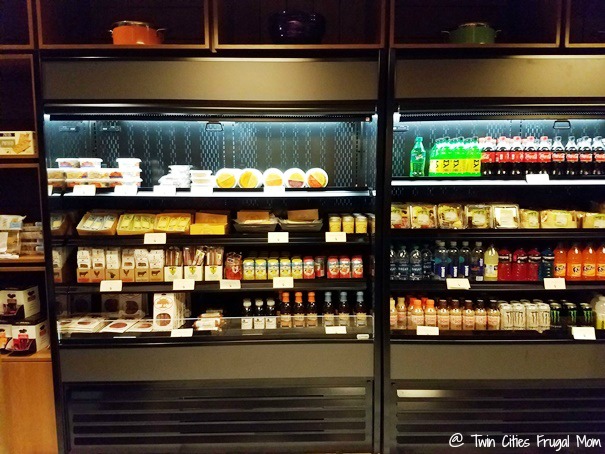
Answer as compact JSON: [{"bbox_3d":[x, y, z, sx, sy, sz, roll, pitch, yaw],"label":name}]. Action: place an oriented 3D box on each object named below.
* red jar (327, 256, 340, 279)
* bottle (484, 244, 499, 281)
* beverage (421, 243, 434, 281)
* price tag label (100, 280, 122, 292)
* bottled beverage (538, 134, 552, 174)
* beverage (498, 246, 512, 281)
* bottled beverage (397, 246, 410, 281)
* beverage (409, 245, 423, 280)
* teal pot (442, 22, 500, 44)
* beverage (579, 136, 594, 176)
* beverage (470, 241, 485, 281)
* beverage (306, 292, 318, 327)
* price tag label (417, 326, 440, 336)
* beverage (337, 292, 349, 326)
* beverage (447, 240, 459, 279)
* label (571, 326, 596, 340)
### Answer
[{"bbox_3d":[0.181,0.242,2.693,0.066,0.118,0.066,0,5,-1],"label":"red jar"},{"bbox_3d":[1.116,0.208,2.682,0.077,0.213,0.077,0,5,0],"label":"bottle"},{"bbox_3d":[0.777,0.218,2.833,0.065,0.203,0.065,0,5,-1],"label":"beverage"},{"bbox_3d":[-1.025,0.319,2.440,0.114,0.057,0.006,0,6,0],"label":"price tag label"},{"bbox_3d":[1.394,-0.405,2.610,0.072,0.233,0.072,0,5,0],"label":"bottled beverage"},{"bbox_3d":[1.214,0.222,2.721,0.072,0.200,0.072,0,5,-1],"label":"beverage"},{"bbox_3d":[0.609,0.215,2.721,0.067,0.205,0.067,0,5,-1],"label":"bottled beverage"},{"bbox_3d":[0.632,0.203,2.530,0.069,0.205,0.069,0,6,0],"label":"beverage"},{"bbox_3d":[0.973,-1.086,2.608,0.345,0.180,0.275,0,5,0],"label":"teal pot"},{"bbox_3d":[1.593,-0.391,2.550,0.071,0.230,0.071,0,6,0],"label":"beverage"},{"bbox_3d":[1.026,0.200,2.650,0.067,0.229,0.067,0,5,0],"label":"beverage"},{"bbox_3d":[0.054,0.467,2.540,0.063,0.193,0.063,0,6,0],"label":"beverage"},{"bbox_3d":[0.723,0.599,2.607,0.120,0.056,0.004,0,5,-1],"label":"price tag label"},{"bbox_3d":[0.250,0.495,2.740,0.063,0.198,0.063,0,5,0],"label":"beverage"},{"bbox_3d":[0.933,0.210,2.794,0.066,0.230,0.066,0,5,-1],"label":"beverage"},{"bbox_3d":[1.620,0.612,2.611,0.125,0.066,0.005,0,5,0],"label":"label"}]

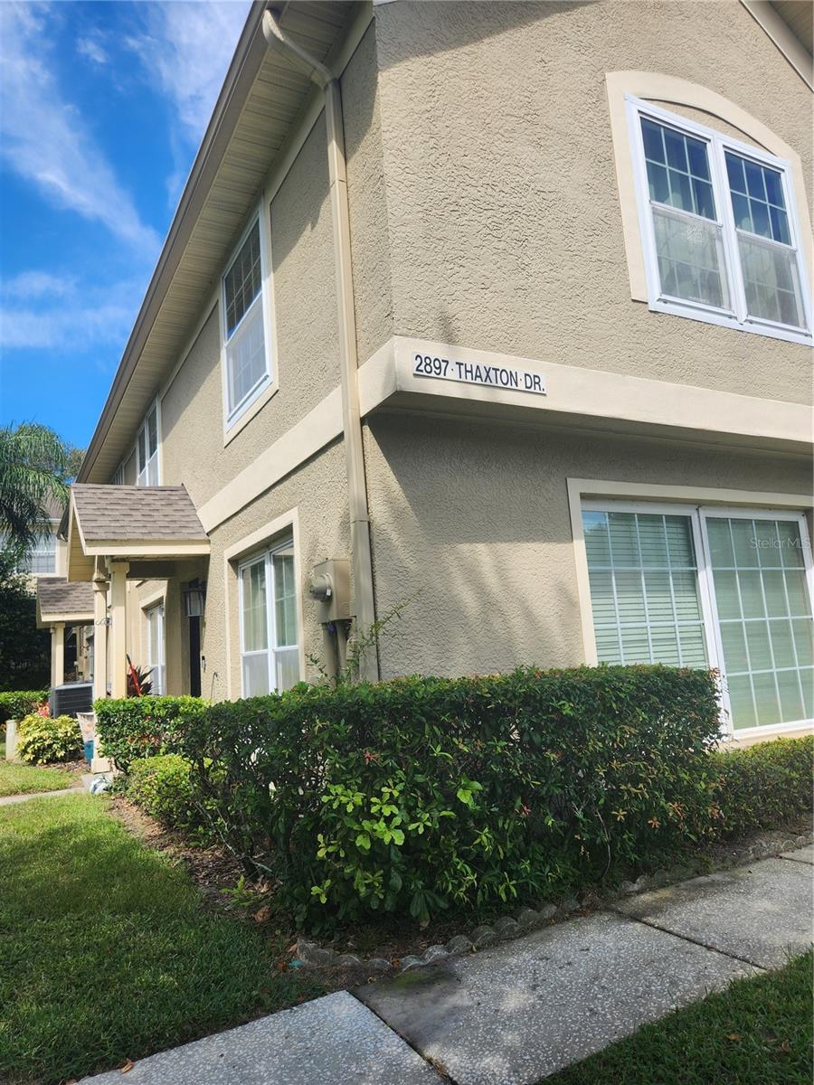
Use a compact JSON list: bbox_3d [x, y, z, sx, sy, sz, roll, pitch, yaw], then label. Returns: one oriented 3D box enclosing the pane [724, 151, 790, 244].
[{"bbox_3d":[2.967,-2.892,6.076,0.750,0.700,0.050,1,-9,-29],"label":"pane"}]

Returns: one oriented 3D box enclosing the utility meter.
[{"bbox_3d":[-0.518,0.317,4.598,0.215,0.380,0.300,1,-9,-29],"label":"utility meter"}]

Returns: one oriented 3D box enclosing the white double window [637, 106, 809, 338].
[{"bbox_3d":[2.575,-2.523,5.792,1.930,1.630,0.100,1,-9,-29],"label":"white double window"}]

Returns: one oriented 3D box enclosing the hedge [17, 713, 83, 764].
[{"bbox_3d":[-5.068,2.777,10.291,0.880,0.670,0.780,1,-9,-29],"label":"hedge"}]

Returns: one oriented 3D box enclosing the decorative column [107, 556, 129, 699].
[{"bbox_3d":[-2.887,1.327,7.235,0.200,2.280,0.200,1,-9,-29],"label":"decorative column"}]

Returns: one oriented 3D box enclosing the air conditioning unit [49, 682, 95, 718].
[{"bbox_3d":[-6.541,3.270,14.189,0.750,0.820,0.750,2,-10,-36],"label":"air conditioning unit"}]

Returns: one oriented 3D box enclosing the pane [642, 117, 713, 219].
[{"bbox_3d":[2.123,-2.885,5.607,0.750,0.700,0.050,1,-9,-29],"label":"pane"}]

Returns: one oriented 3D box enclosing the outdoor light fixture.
[{"bbox_3d":[-2.302,0.647,7.809,0.250,0.400,0.200,1,-9,-29],"label":"outdoor light fixture"}]

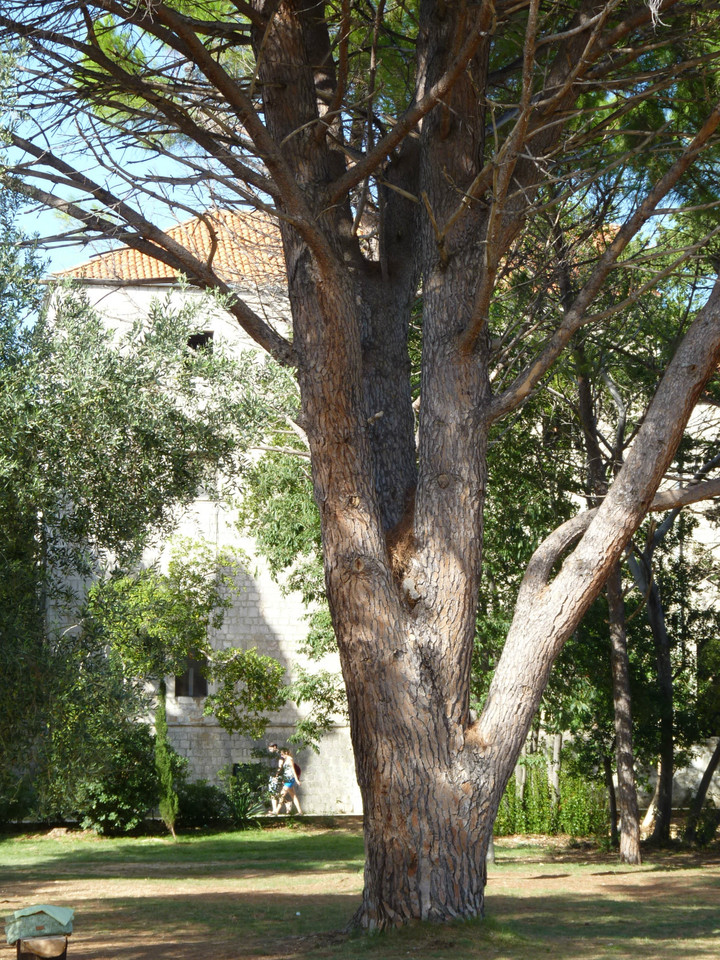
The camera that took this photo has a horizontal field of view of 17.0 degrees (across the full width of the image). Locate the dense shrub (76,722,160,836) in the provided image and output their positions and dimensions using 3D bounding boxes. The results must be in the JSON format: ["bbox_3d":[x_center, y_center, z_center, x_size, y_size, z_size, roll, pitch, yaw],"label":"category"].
[{"bbox_3d":[-5.337,6.566,53.097,1.841,2.446,1.700,0,-7,0],"label":"dense shrub"}]

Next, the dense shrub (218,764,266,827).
[{"bbox_3d":[-2.680,7.207,55.036,1.095,1.516,1.050,0,-7,0],"label":"dense shrub"}]

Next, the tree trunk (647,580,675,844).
[{"bbox_3d":[5.704,4.397,45.799,0.505,4.989,0.420,0,-7,0],"label":"tree trunk"}]

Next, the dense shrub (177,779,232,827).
[{"bbox_3d":[-3.546,7.387,55.015,1.277,1.153,1.150,0,-7,0],"label":"dense shrub"}]

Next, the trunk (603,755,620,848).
[{"bbox_3d":[4.599,5.859,44.119,0.280,1.668,0.240,0,-7,0],"label":"trunk"}]

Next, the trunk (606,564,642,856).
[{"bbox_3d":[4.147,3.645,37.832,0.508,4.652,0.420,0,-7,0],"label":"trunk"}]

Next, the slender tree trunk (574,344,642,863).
[{"bbox_3d":[3.938,1.906,38.236,1.024,8.216,0.750,0,-7,0],"label":"slender tree trunk"}]

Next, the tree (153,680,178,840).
[{"bbox_3d":[-3.888,5.609,48.477,0.444,3.233,0.420,0,-7,0],"label":"tree"}]

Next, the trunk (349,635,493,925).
[{"bbox_3d":[0.578,2.907,23.421,1.375,2.813,1.250,0,-7,0],"label":"trunk"}]

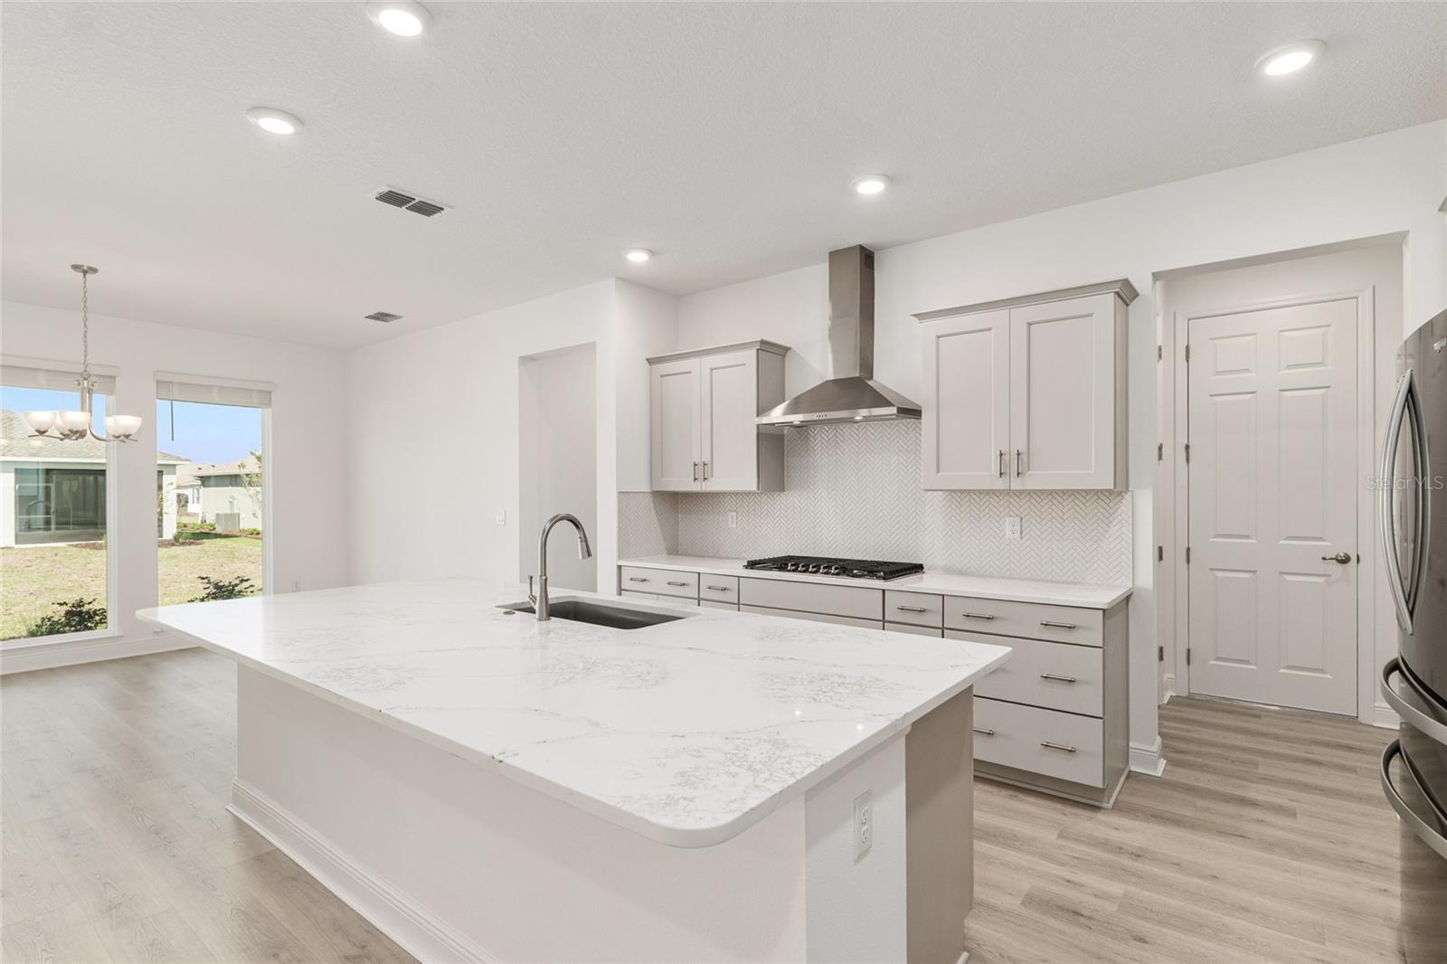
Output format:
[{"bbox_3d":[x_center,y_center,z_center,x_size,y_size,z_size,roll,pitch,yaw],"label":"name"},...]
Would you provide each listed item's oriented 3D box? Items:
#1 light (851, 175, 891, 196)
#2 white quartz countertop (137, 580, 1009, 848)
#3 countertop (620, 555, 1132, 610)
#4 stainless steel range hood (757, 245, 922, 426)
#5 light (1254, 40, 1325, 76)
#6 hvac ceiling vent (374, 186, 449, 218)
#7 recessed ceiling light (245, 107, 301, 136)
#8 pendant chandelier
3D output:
[{"bbox_3d":[0.725,-1.443,3.154,0.190,0.025,0.190,0,-1,0],"label":"light"},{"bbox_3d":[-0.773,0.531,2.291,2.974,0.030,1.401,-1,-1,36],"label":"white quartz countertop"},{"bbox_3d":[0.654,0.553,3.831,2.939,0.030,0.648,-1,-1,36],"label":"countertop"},{"bbox_3d":[0.705,-0.901,3.915,0.904,1.085,0.486,-1,-1,36],"label":"stainless steel range hood"},{"bbox_3d":[1.970,-1.459,2.240,0.190,0.025,0.190,-1,-1,36],"label":"light"},{"bbox_3d":[-1.616,-1.438,3.339,0.210,0.020,0.340,-1,-1,36],"label":"hvac ceiling vent"},{"bbox_3d":[-1.817,-1.447,2.606,0.190,0.025,0.190,-1,-1,36],"label":"recessed ceiling light"},{"bbox_3d":[-4.274,-0.849,4.298,0.575,1.159,0.575,-1,-1,36],"label":"pendant chandelier"}]

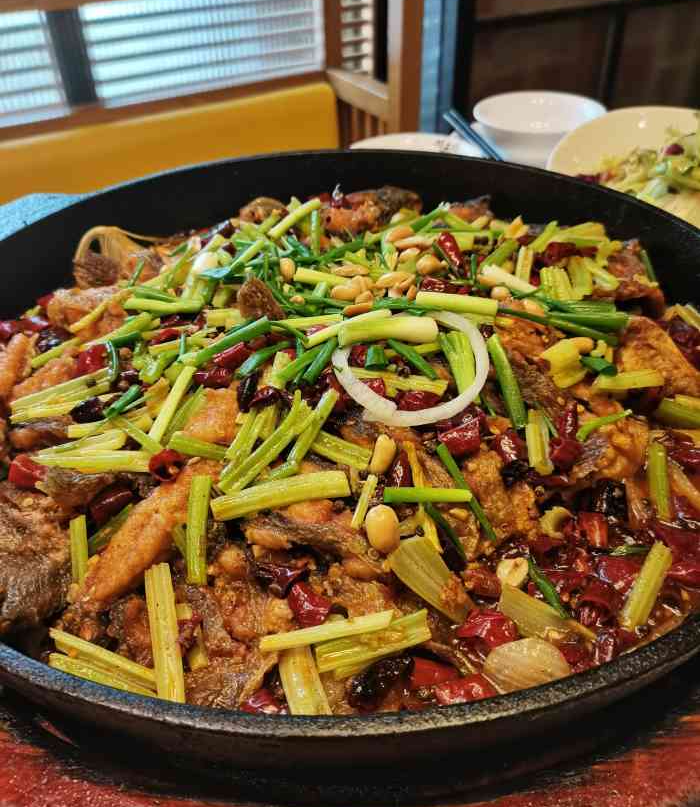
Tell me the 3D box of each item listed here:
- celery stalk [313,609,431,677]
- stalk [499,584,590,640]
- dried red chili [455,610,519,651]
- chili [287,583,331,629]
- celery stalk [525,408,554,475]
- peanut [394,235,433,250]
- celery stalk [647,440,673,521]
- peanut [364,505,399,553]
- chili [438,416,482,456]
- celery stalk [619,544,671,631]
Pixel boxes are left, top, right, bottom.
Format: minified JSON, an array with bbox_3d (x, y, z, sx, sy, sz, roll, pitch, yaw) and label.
[{"bbox_3d":[0.007,0.067,0.198,0.033,0.007,0.011,-12,40,-9],"label":"celery stalk"},{"bbox_3d":[0.052,0.056,0.187,0.023,0.005,0.009,16,41,21],"label":"stalk"},{"bbox_3d":[0.036,0.059,0.183,0.015,0.007,0.011,-2,38,-1],"label":"dried red chili"},{"bbox_3d":[-0.012,0.062,0.215,0.013,0.006,0.007,35,52,26],"label":"chili"},{"bbox_3d":[0.069,0.014,0.256,0.008,0.006,0.027,2,46,5],"label":"celery stalk"},{"bbox_3d":[0.030,-0.076,0.329,0.018,0.005,0.007,-6,38,-7],"label":"peanut"},{"bbox_3d":[0.110,0.027,0.249,0.007,0.006,0.035,7,45,11],"label":"celery stalk"},{"bbox_3d":[0.010,0.039,0.216,0.010,0.009,0.016,-3,52,-2],"label":"peanut"},{"bbox_3d":[0.036,0.011,0.232,0.013,0.009,0.011,-10,38,-11],"label":"chili"},{"bbox_3d":[0.087,0.053,0.205,0.006,0.005,0.029,20,49,25],"label":"celery stalk"}]

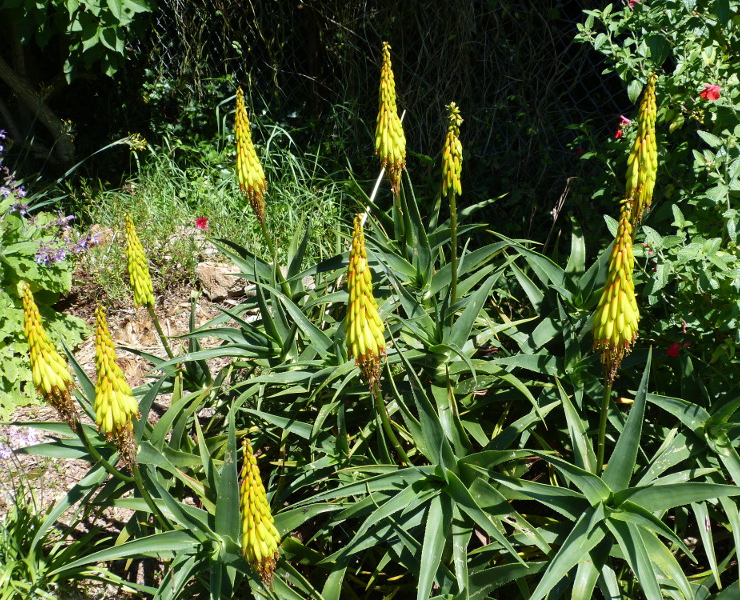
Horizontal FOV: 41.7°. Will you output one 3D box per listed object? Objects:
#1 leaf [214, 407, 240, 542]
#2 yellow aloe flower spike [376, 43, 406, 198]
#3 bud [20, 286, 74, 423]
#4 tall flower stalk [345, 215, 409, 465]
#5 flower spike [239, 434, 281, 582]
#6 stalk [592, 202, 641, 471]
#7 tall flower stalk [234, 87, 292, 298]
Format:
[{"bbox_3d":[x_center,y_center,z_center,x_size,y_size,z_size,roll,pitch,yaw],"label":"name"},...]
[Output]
[{"bbox_3d":[-0.245,0.306,1.700,0.040,0.245,0.030,4,6,-2],"label":"leaf"},{"bbox_3d":[0.048,-0.393,2.150,0.068,0.343,0.066,-3,24,1],"label":"yellow aloe flower spike"},{"bbox_3d":[-0.559,0.100,1.700,0.066,0.278,0.064,-7,24,3],"label":"bud"},{"bbox_3d":[0.013,0.083,1.720,0.080,0.498,0.070,-7,24,3],"label":"tall flower stalk"},{"bbox_3d":[-0.185,0.356,1.620,0.062,0.292,0.060,-4,24,2],"label":"flower spike"},{"bbox_3d":[0.395,0.071,1.560,0.076,0.487,0.074,-2,24,1],"label":"stalk"},{"bbox_3d":[-0.238,-0.231,2.180,0.074,0.498,0.068,-8,24,3],"label":"tall flower stalk"}]

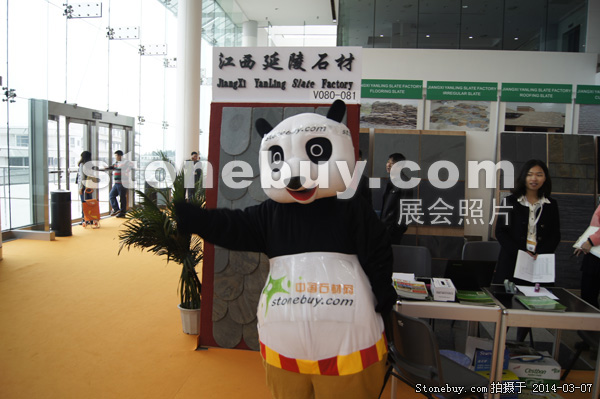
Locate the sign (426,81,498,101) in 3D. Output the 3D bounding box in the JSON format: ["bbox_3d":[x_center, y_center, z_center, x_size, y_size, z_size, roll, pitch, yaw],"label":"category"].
[{"bbox_3d":[2.198,-1.462,6.070,0.930,0.250,0.030,2,5,4],"label":"sign"}]

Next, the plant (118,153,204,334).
[{"bbox_3d":[-1.179,0.385,4.013,0.820,1.618,0.780,3,5,7],"label":"plant"}]

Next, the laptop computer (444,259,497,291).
[{"bbox_3d":[1.150,0.499,3.158,0.340,0.205,0.337,2,5,-1],"label":"laptop computer"}]

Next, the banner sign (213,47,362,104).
[{"bbox_3d":[-0.108,-1.022,3.700,1.230,0.455,0.035,2,5,7],"label":"banner sign"}]

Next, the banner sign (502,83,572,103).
[{"bbox_3d":[3.159,-1.420,6.000,0.930,0.250,0.030,2,5,4],"label":"banner sign"}]

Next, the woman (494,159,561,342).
[{"bbox_3d":[1.831,0.506,3.571,0.500,1.657,0.300,4,5,25],"label":"woman"}]

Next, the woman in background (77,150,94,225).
[{"bbox_3d":[-4.785,-0.268,10.053,0.340,1.643,0.460,4,5,22],"label":"woman in background"}]

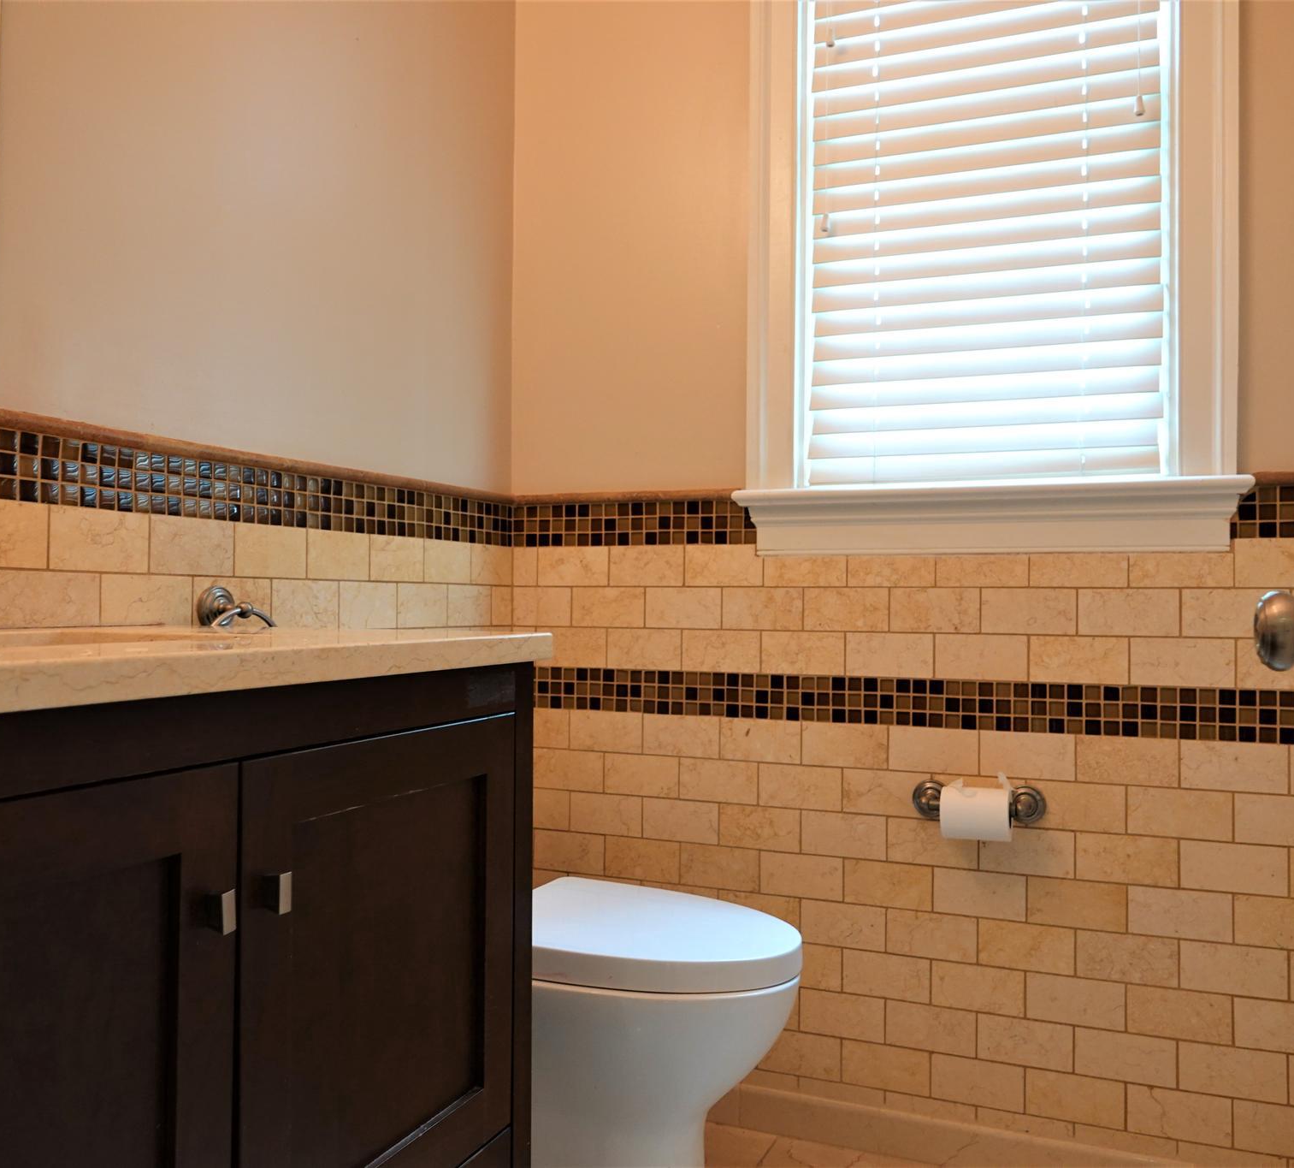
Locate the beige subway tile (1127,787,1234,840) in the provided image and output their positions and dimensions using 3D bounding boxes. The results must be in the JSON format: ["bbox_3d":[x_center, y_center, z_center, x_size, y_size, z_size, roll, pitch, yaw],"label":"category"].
[{"bbox_3d":[0.842,0.362,1.844,0.152,0.076,0.010,0,-1,23],"label":"beige subway tile"}]

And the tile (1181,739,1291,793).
[{"bbox_3d":[0.920,0.285,1.833,0.151,0.076,0.010,0,-1,22],"label":"tile"}]

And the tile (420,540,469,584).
[{"bbox_3d":[-0.366,-0.039,2.121,0.010,0.076,0.152,0,-1,23],"label":"tile"}]

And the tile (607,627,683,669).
[{"bbox_3d":[-0.003,0.123,2.217,0.151,0.076,0.010,0,-1,22],"label":"tile"}]

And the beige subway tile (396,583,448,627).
[{"bbox_3d":[-0.397,0.039,2.053,0.010,0.076,0.152,0,-1,25],"label":"beige subway tile"}]

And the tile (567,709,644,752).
[{"bbox_3d":[-0.077,0.287,2.262,0.152,0.076,0.010,0,-2,22],"label":"tile"}]

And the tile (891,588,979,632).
[{"bbox_3d":[0.498,0.046,2.016,0.151,0.076,0.010,0,-1,22],"label":"tile"}]

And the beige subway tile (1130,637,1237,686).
[{"bbox_3d":[0.852,0.127,1.865,0.152,0.077,0.010,0,-1,22],"label":"beige subway tile"}]

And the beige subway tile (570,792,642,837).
[{"bbox_3d":[-0.078,0.443,2.244,0.152,0.076,0.010,0,-1,22],"label":"beige subway tile"}]

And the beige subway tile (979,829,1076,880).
[{"bbox_3d":[0.637,0.447,1.955,0.152,0.076,0.010,0,-1,23],"label":"beige subway tile"}]

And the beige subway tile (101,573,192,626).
[{"bbox_3d":[-0.649,0.027,1.511,0.010,0.076,0.152,0,-1,25],"label":"beige subway tile"}]

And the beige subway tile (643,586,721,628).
[{"bbox_3d":[0.071,0.045,2.210,0.152,0.076,0.010,0,-2,22],"label":"beige subway tile"}]

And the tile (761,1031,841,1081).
[{"bbox_3d":[0.274,0.840,2.091,0.151,0.076,0.010,0,-1,22],"label":"tile"}]

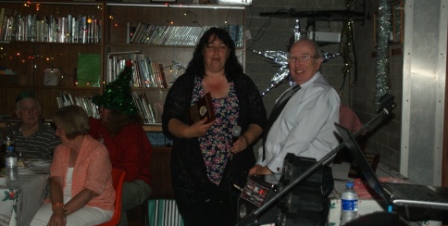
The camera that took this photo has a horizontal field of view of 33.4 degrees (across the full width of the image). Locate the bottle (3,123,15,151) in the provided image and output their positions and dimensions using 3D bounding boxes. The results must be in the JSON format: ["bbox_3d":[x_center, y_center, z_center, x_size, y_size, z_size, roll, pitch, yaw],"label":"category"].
[{"bbox_3d":[-1.324,0.211,4.610,0.083,0.290,0.083,1,4,0],"label":"bottle"}]

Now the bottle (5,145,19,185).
[{"bbox_3d":[-1.181,0.290,4.157,0.066,0.215,0.066,1,4,0],"label":"bottle"}]

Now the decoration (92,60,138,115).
[{"bbox_3d":[-0.733,-0.171,5.100,0.300,0.370,0.270,12,4,17],"label":"decoration"}]

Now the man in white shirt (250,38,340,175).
[{"bbox_3d":[0.374,0.413,3.981,0.460,1.610,0.500,-1,4,-25],"label":"man in white shirt"}]

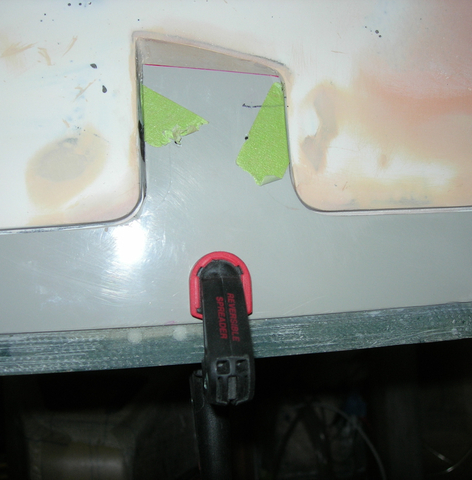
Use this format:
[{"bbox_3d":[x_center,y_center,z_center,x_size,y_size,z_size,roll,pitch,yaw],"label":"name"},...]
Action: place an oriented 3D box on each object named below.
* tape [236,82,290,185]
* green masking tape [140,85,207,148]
[{"bbox_3d":[0.022,-0.075,0.500,0.038,0.075,0.005,8,-3,-7],"label":"tape"},{"bbox_3d":[-0.042,-0.088,0.492,0.047,0.046,0.005,-2,-2,-7],"label":"green masking tape"}]

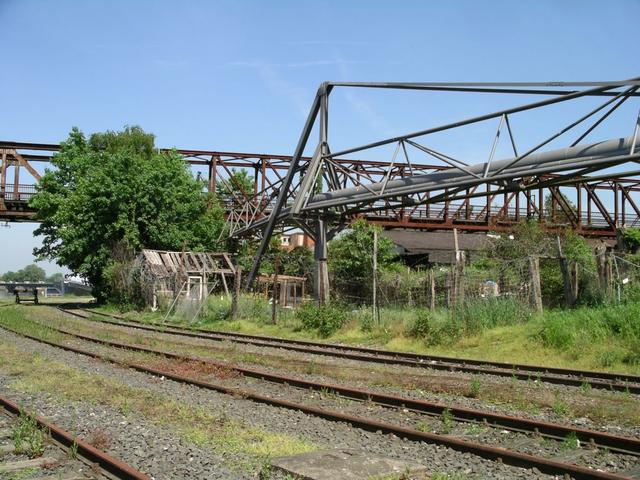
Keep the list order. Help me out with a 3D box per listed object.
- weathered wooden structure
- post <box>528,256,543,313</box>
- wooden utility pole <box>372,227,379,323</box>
[{"bbox_3d":[-7.344,2.322,37.930,5.000,3.200,2.700,3,-5,-36],"label":"weathered wooden structure"},{"bbox_3d":[6.452,1.385,20.453,0.300,1.850,0.250,3,-5,-35],"label":"post"},{"bbox_3d":[2.064,1.383,25.464,0.140,3.620,0.140,0,-4,0],"label":"wooden utility pole"}]

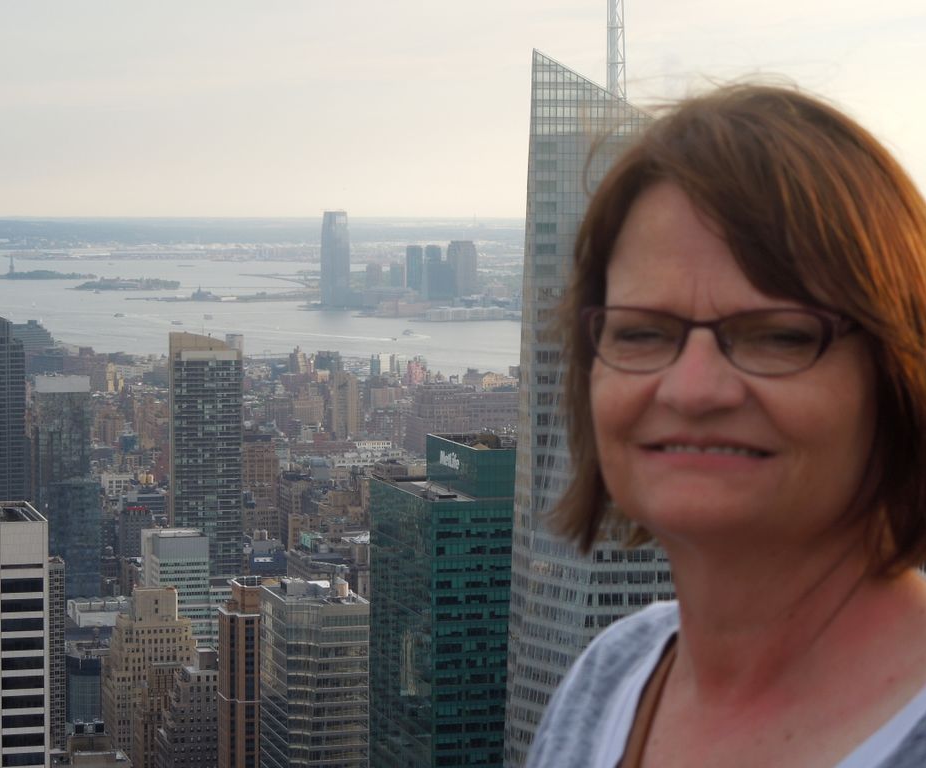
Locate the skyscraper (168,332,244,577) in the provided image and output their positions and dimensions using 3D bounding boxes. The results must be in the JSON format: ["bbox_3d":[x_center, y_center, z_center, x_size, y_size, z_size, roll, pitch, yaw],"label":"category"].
[{"bbox_3d":[-144.000,67.300,1476.400,38.000,190.000,21.000,-1,4,-16],"label":"skyscraper"}]

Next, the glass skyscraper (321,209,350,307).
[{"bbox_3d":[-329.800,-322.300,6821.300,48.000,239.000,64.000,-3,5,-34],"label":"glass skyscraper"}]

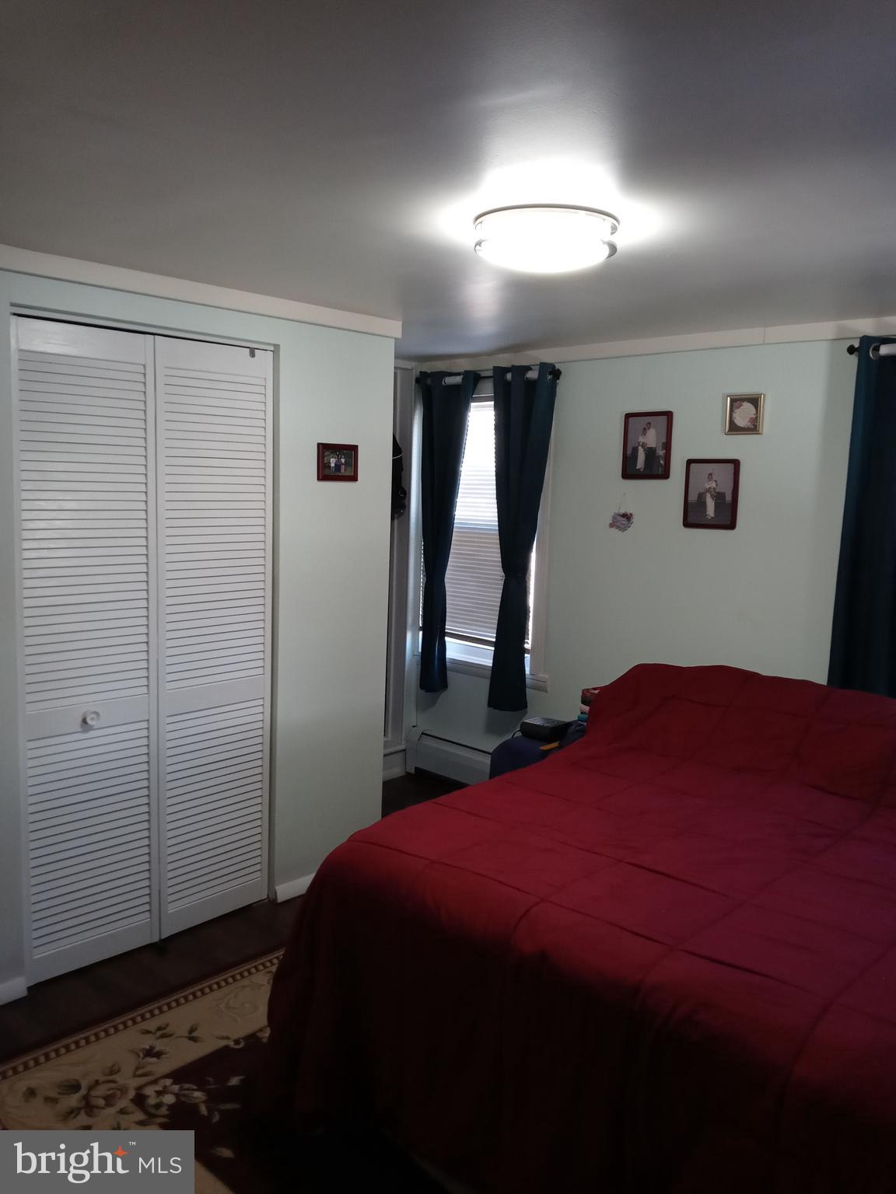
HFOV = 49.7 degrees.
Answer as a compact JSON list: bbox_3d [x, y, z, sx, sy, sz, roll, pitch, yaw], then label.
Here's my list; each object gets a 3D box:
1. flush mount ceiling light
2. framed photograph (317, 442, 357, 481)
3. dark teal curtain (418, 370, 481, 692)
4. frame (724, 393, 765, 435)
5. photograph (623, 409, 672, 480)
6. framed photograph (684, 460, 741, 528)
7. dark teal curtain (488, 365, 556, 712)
[{"bbox_3d":[0.231,-0.839,2.285,0.343,0.080,0.343,2,7,0],"label":"flush mount ceiling light"},{"bbox_3d":[-0.408,-0.495,3.572,0.020,0.136,0.190,8,9,43],"label":"framed photograph"},{"bbox_3d":[0.000,-0.316,4.815,0.350,1.590,0.110,8,9,43],"label":"dark teal curtain"},{"bbox_3d":[1.161,-0.713,3.777,0.156,0.156,0.020,8,9,43],"label":"frame"},{"bbox_3d":[0.845,-0.639,4.087,0.235,0.281,0.020,8,9,43],"label":"photograph"},{"bbox_3d":[1.064,-0.414,3.898,0.235,0.281,0.020,8,9,43],"label":"framed photograph"},{"bbox_3d":[0.336,-0.263,4.497,0.345,1.600,0.110,8,9,43],"label":"dark teal curtain"}]

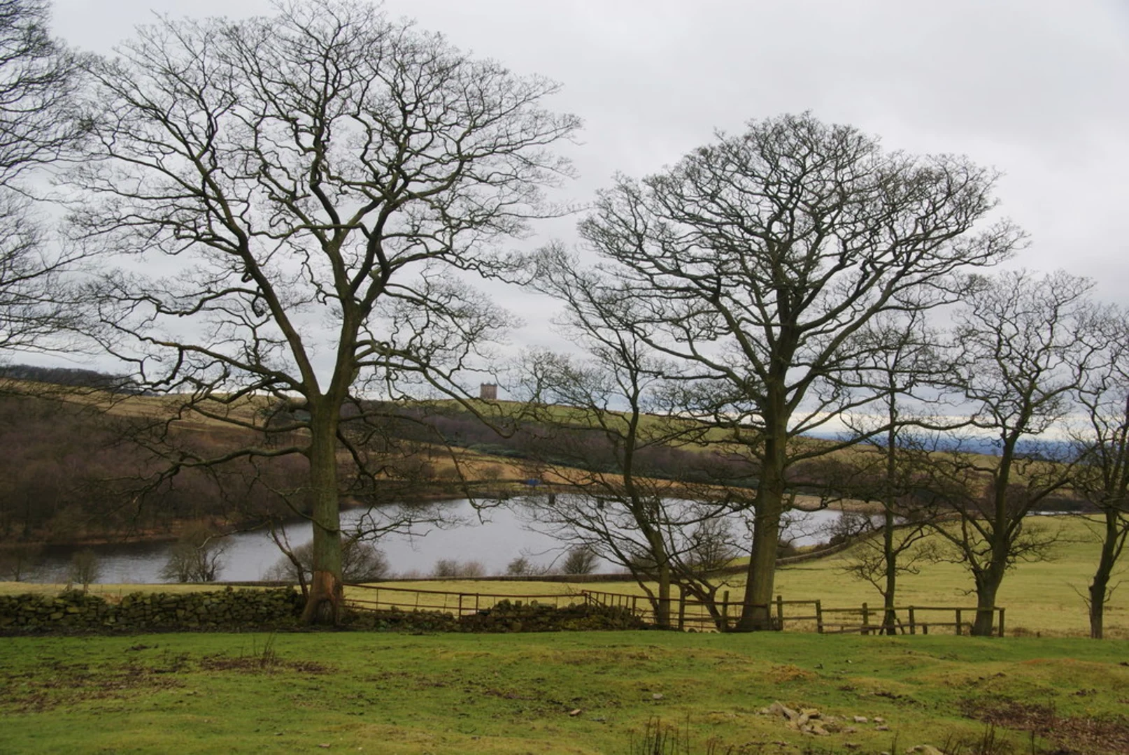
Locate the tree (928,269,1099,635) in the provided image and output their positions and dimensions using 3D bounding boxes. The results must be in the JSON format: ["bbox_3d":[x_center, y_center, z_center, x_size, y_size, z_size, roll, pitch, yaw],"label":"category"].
[{"bbox_3d":[14.626,2.444,43.000,5.520,11.970,5.700,1,-2,0],"label":"tree"}]

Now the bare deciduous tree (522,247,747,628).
[{"bbox_3d":[2.219,1.924,42.000,7.090,12.160,7.000,1,-2,0],"label":"bare deciduous tree"}]

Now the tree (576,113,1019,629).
[{"bbox_3d":[7.254,-0.206,41.000,13.630,16.100,13.000,1,-2,0],"label":"tree"}]

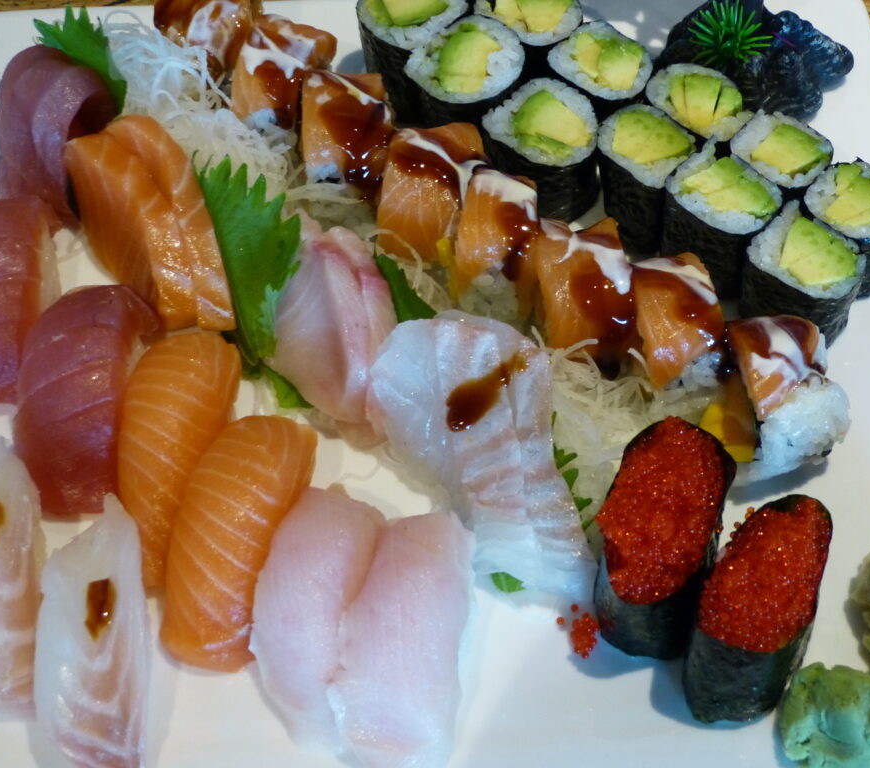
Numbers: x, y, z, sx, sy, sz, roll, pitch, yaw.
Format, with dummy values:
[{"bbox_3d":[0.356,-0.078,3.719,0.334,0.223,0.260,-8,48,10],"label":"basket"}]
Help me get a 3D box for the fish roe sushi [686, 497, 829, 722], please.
[{"bbox_3d":[0.075,0.051,0.476,0.028,0.030,0.046,19,53,14],"label":"fish roe sushi"}]

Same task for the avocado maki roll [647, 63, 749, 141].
[{"bbox_3d":[0.072,-0.070,0.578,0.029,0.024,0.029,0,51,0],"label":"avocado maki roll"}]

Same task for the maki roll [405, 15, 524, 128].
[{"bbox_3d":[0.008,-0.084,0.575,0.032,0.025,0.032,0,54,0],"label":"maki roll"}]

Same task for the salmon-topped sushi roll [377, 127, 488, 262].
[{"bbox_3d":[-0.001,-0.049,0.556,0.024,0.030,0.030,16,53,12],"label":"salmon-topped sushi roll"}]

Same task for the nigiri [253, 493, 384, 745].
[{"bbox_3d":[-0.027,0.054,0.473,0.029,0.029,0.066,3,54,2],"label":"nigiri"}]

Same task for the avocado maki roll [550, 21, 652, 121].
[{"bbox_3d":[0.046,-0.083,0.588,0.029,0.024,0.030,0,51,0],"label":"avocado maki roll"}]

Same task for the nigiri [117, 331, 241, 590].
[{"bbox_3d":[-0.061,0.018,0.499,0.028,0.029,0.068,6,54,5],"label":"nigiri"}]

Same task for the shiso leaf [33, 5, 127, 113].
[{"bbox_3d":[-0.097,-0.085,0.565,0.036,0.040,0.010,25,18,17],"label":"shiso leaf"}]

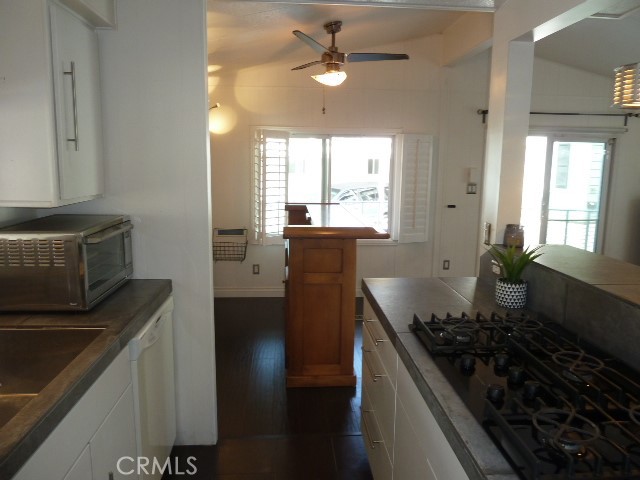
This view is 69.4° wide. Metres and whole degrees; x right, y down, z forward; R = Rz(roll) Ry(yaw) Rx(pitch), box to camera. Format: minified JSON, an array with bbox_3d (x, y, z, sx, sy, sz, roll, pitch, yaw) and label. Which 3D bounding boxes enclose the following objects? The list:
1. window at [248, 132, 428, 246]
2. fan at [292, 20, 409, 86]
[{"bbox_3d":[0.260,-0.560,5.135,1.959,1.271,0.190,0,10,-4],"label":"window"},{"bbox_3d":[0.251,-1.562,3.900,1.040,0.523,1.200,0,10,-4],"label":"fan"}]

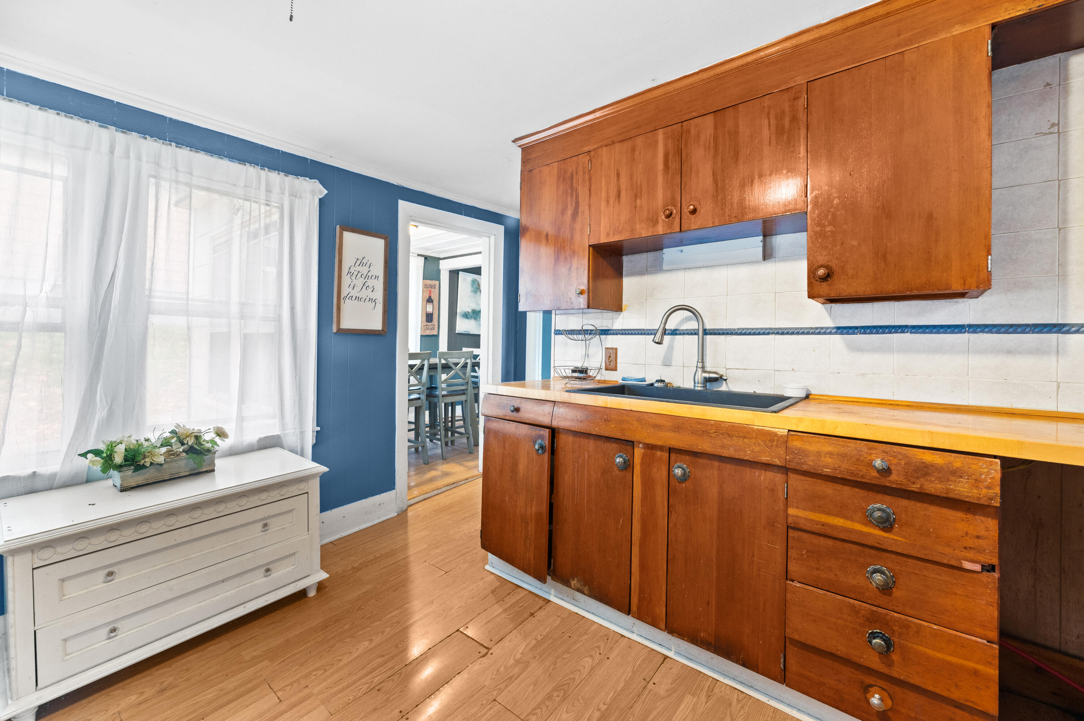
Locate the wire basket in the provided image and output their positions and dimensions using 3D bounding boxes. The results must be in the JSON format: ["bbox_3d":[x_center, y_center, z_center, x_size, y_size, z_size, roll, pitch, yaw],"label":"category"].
[{"bbox_3d":[0.191,-0.033,2.180,0.250,0.320,0.250,1,1,0],"label":"wire basket"}]

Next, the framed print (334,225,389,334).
[{"bbox_3d":[-1.107,-0.493,2.580,0.030,0.625,0.320,2,2,38],"label":"framed print"}]

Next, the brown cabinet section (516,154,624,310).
[{"bbox_3d":[0.157,-0.635,2.275,0.443,0.744,0.337,2,4,38],"label":"brown cabinet section"}]

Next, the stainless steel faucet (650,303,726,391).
[{"bbox_3d":[0.655,-0.062,1.868,0.300,0.380,0.130,0,1,-9],"label":"stainless steel faucet"}]

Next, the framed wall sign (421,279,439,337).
[{"bbox_3d":[-1.518,-0.716,5.700,0.030,0.745,0.280,2,2,38],"label":"framed wall sign"}]

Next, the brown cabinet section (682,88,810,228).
[{"bbox_3d":[0.850,-0.751,1.728,0.436,0.434,0.337,2,4,38],"label":"brown cabinet section"}]

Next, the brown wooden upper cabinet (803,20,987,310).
[{"bbox_3d":[1.200,-0.588,1.459,0.445,0.755,0.335,2,2,38],"label":"brown wooden upper cabinet"}]

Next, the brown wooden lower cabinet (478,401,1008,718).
[{"bbox_3d":[0.574,0.631,1.804,1.830,0.870,0.545,2,2,38],"label":"brown wooden lower cabinet"}]

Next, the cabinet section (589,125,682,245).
[{"bbox_3d":[0.505,-0.766,1.997,0.436,0.434,0.337,2,4,38],"label":"cabinet section"}]

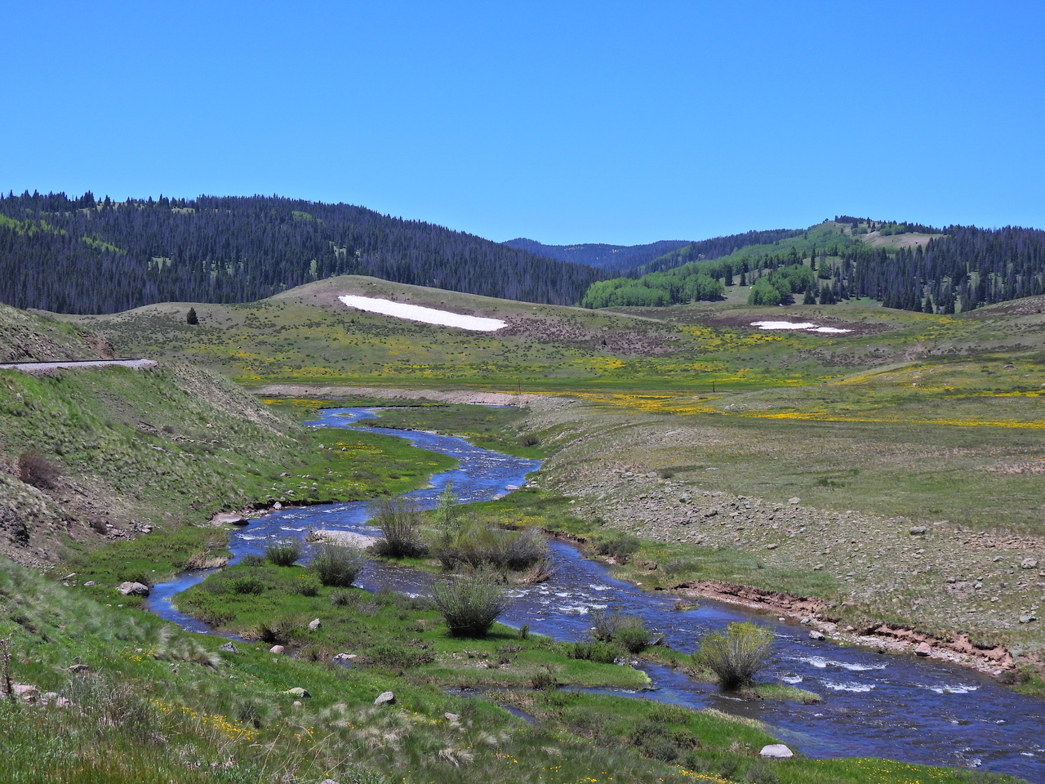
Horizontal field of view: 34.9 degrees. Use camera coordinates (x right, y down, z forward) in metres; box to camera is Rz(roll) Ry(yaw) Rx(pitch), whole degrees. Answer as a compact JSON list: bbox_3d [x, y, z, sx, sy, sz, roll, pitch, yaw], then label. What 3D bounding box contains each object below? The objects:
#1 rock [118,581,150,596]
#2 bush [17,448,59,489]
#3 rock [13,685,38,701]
[{"bbox_3d":[-17.338,8.787,74.000,1.360,0.620,1.050,0,2,0],"label":"rock"},{"bbox_3d":[-26.557,4.184,91.000,2.250,2.100,2.100,0,2,0],"label":"bush"},{"bbox_3d":[-8.079,4.892,27.000,0.400,0.250,0.330,0,2,0],"label":"rock"}]

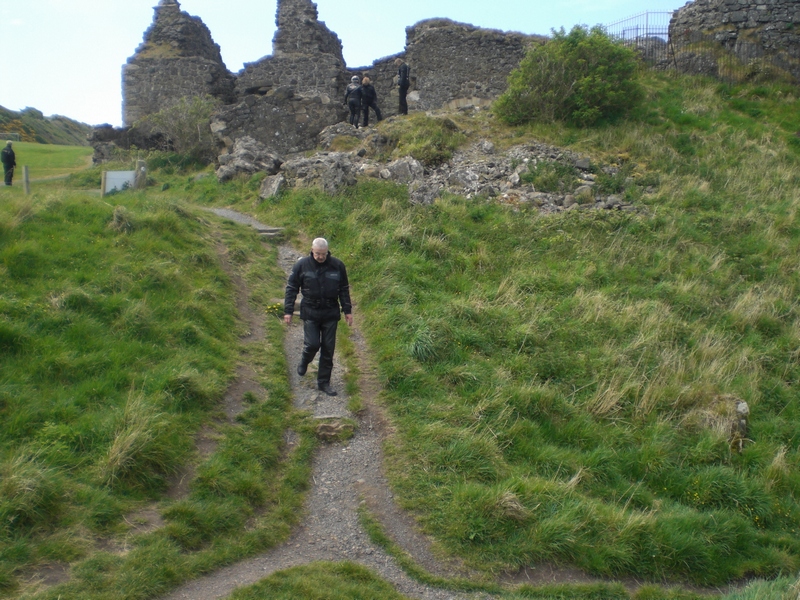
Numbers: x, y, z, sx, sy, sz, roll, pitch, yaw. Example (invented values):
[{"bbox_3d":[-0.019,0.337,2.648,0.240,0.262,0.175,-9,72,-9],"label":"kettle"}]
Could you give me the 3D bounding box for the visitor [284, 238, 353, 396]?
[{"bbox_3d":[-0.900,0.175,9.730,0.760,1.720,0.580,-1,8,-7],"label":"visitor"}]

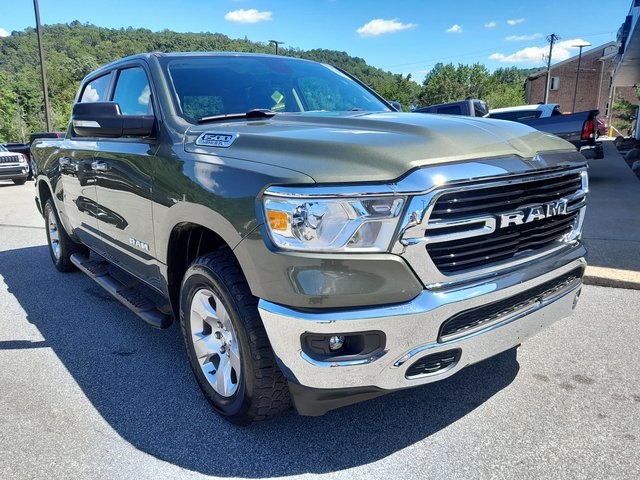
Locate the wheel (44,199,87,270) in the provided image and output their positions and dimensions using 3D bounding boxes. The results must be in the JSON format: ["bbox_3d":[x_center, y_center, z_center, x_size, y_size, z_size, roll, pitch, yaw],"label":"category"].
[{"bbox_3d":[-2.672,-0.062,5.284,0.280,0.810,0.810,-10,15,-37],"label":"wheel"}]

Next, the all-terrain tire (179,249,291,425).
[{"bbox_3d":[-0.401,0.469,2.451,0.280,0.810,0.810,-10,15,-37],"label":"all-terrain tire"}]

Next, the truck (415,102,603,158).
[{"bbox_3d":[3.447,-2.359,12.088,5.800,1.900,2.000,7,14,34],"label":"truck"}]

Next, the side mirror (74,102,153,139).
[{"bbox_3d":[-1.080,-0.633,2.646,0.420,0.190,0.230,-10,15,-37],"label":"side mirror"}]

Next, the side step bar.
[{"bbox_3d":[-1.448,0.295,3.587,0.210,0.120,2.200,-10,15,-37],"label":"side step bar"}]

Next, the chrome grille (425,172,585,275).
[{"bbox_3d":[0.833,-0.081,2.105,1.180,0.390,0.190,-10,15,-37],"label":"chrome grille"}]

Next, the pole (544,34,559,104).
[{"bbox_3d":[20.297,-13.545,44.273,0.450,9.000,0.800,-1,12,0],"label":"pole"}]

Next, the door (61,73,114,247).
[{"bbox_3d":[-1.822,-0.616,3.985,0.270,1.360,1.020,-10,15,-37],"label":"door"}]

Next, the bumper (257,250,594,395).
[{"bbox_3d":[0.724,0.279,2.332,2.000,0.400,0.560,-10,15,-37],"label":"bumper"}]

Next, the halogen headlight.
[{"bbox_3d":[0.067,-0.058,1.782,0.380,0.220,0.380,-10,15,-37],"label":"halogen headlight"}]

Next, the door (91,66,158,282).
[{"bbox_3d":[-1.148,-0.448,3.144,0.270,1.340,1.190,-10,15,-37],"label":"door"}]

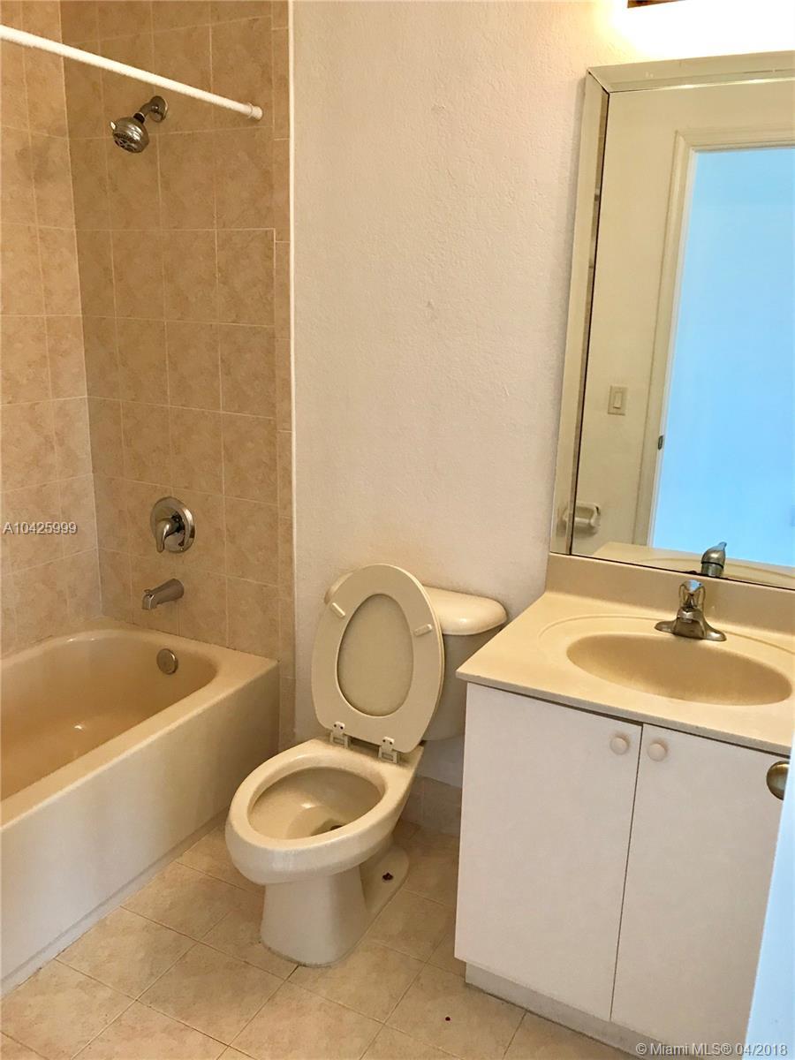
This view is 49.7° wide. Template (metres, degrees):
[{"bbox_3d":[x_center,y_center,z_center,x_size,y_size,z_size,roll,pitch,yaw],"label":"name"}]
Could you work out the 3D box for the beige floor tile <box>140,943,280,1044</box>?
[{"bbox_3d":[-0.417,1.041,1.932,0.257,0.010,0.205,9,17,26],"label":"beige floor tile"}]

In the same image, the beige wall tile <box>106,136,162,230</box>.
[{"bbox_3d":[-0.766,-1.011,2.504,0.198,0.254,0.012,10,18,26],"label":"beige wall tile"}]

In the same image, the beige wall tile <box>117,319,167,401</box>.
[{"bbox_3d":[-0.781,-0.519,2.645,0.198,0.254,0.012,10,18,26],"label":"beige wall tile"}]

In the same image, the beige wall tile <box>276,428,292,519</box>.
[{"bbox_3d":[-0.323,-0.157,2.494,0.052,0.255,0.012,10,18,26],"label":"beige wall tile"}]

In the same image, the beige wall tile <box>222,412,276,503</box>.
[{"bbox_3d":[-0.438,-0.215,2.554,0.201,0.257,0.010,9,17,26],"label":"beige wall tile"}]

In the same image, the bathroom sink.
[{"bbox_3d":[0.586,0.357,1.829,0.455,0.150,0.335,9,17,26],"label":"bathroom sink"}]

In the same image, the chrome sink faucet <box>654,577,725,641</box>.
[{"bbox_3d":[0.667,0.173,1.949,0.157,0.152,0.130,9,17,26],"label":"chrome sink faucet"}]

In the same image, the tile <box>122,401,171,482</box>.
[{"bbox_3d":[-0.800,-0.274,2.748,0.200,0.258,0.010,9,17,26],"label":"tile"}]

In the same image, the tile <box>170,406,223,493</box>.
[{"bbox_3d":[-0.617,-0.245,2.648,0.198,0.255,0.010,9,17,26],"label":"tile"}]

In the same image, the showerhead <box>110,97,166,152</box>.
[{"bbox_3d":[-0.719,-1.121,2.370,0.094,0.176,0.173,9,17,26],"label":"showerhead"}]

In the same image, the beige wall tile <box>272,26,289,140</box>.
[{"bbox_3d":[-0.299,-1.155,2.233,0.051,0.257,0.010,9,17,26],"label":"beige wall tile"}]

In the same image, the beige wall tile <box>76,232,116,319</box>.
[{"bbox_3d":[-0.934,-0.795,2.668,0.148,0.257,0.010,9,17,26],"label":"beige wall tile"}]

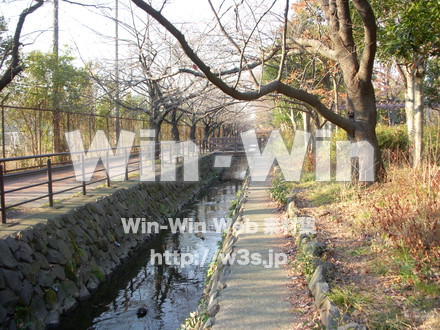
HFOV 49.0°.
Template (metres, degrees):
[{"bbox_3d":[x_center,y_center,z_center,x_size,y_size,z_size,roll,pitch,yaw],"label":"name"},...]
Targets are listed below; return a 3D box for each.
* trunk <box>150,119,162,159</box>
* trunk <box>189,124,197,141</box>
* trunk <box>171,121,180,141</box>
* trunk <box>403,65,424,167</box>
[{"bbox_3d":[-3.892,-1.501,29.600,0.730,2.500,0.620,0,4,0],"label":"trunk"},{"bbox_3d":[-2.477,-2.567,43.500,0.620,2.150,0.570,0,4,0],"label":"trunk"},{"bbox_3d":[-3.363,-2.192,36.500,0.680,2.350,0.620,0,4,0],"label":"trunk"},{"bbox_3d":[6.400,-1.560,16.000,0.680,3.500,0.520,2,4,22],"label":"trunk"}]

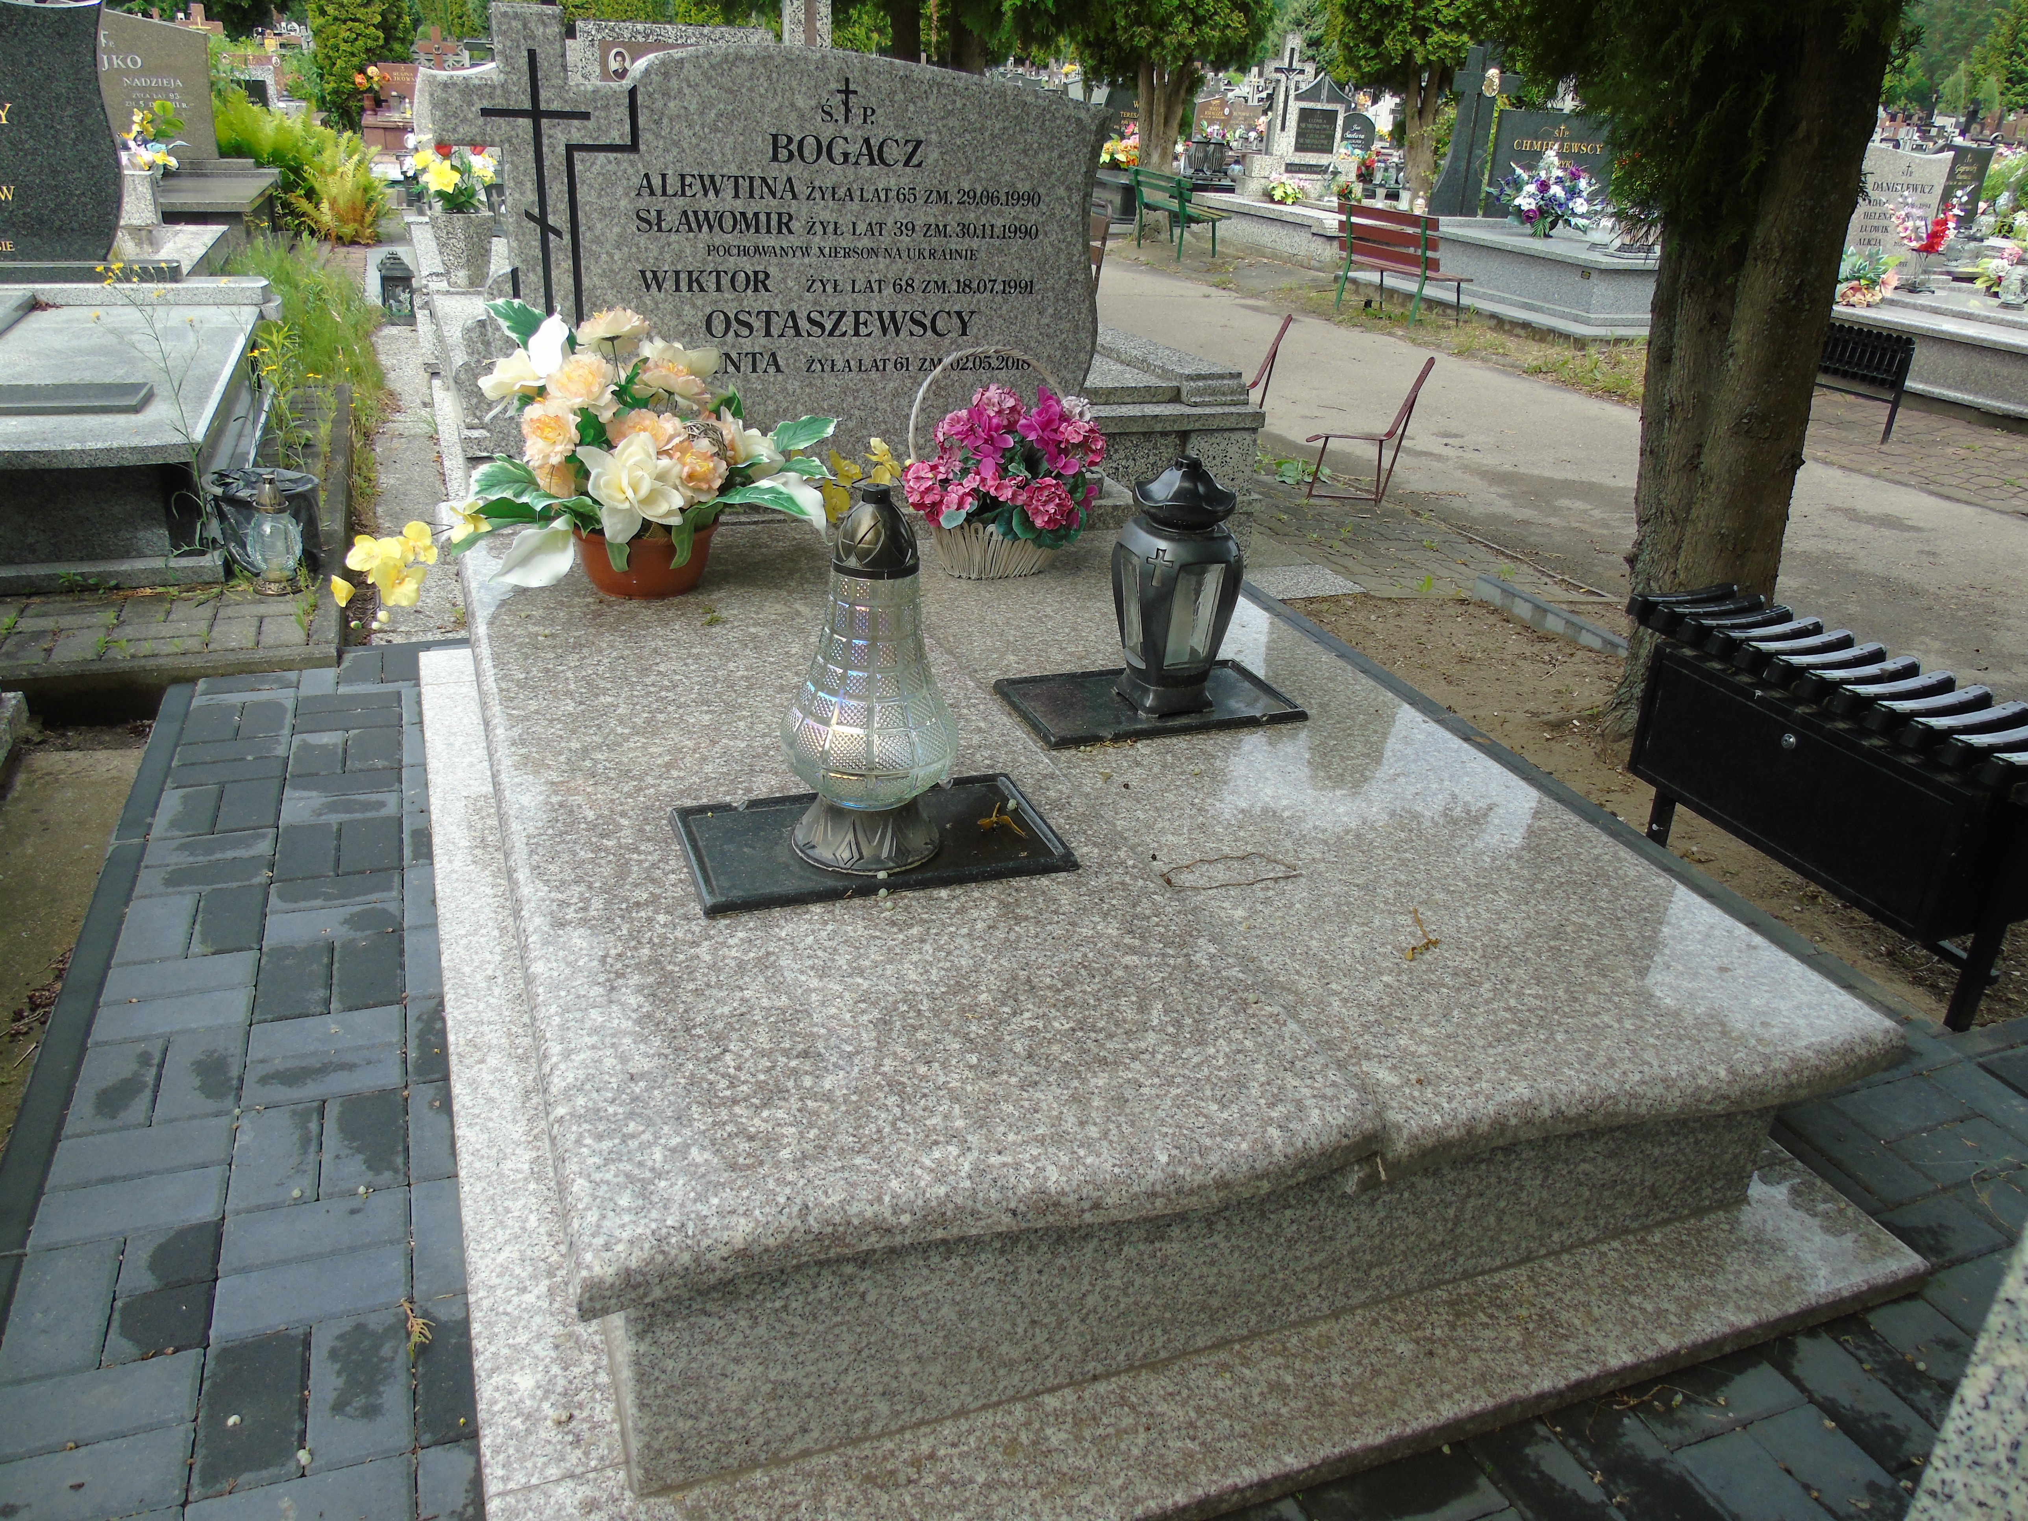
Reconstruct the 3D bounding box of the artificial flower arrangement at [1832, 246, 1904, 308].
[{"bbox_3d":[5.862,-3.338,10.100,0.480,0.420,0.420,-6,27,-20],"label":"artificial flower arrangement"}]

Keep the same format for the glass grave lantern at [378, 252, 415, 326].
[{"bbox_3d":[-2.844,-2.170,6.721,0.170,0.310,0.170,-11,29,-27],"label":"glass grave lantern"}]

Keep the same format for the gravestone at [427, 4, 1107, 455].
[{"bbox_3d":[-0.448,-1.011,3.008,1.360,0.910,0.140,-6,27,-20],"label":"gravestone"}]

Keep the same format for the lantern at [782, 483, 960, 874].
[{"bbox_3d":[-0.181,-0.104,1.787,0.225,0.470,0.225,-6,27,-20],"label":"lantern"}]

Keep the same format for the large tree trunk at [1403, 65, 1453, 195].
[{"bbox_3d":[4.523,-6.888,16.452,0.430,1.750,0.430,-6,25,-20],"label":"large tree trunk"}]

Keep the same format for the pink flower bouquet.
[{"bbox_3d":[-0.031,-0.599,2.928,0.390,0.300,0.330,-6,27,-20],"label":"pink flower bouquet"}]

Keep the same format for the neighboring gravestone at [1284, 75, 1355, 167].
[{"bbox_3d":[3.365,-7.054,16.200,0.750,1.080,0.250,-6,27,-20],"label":"neighboring gravestone"}]

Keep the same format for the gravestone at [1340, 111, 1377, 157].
[{"bbox_3d":[4.170,-7.439,17.739,0.420,0.750,0.080,-6,25,-20],"label":"gravestone"}]

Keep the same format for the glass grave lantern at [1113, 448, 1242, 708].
[{"bbox_3d":[0.260,-0.283,2.354,0.210,0.398,0.210,-6,27,-20],"label":"glass grave lantern"}]

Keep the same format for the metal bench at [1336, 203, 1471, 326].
[{"bbox_3d":[2.689,-3.440,10.142,0.514,0.714,1.008,-6,25,-20],"label":"metal bench"}]

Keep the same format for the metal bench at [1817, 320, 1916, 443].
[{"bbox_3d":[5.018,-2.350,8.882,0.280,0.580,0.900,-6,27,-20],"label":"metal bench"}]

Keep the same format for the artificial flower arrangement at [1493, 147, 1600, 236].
[{"bbox_3d":[4.006,-4.288,11.047,0.620,0.600,0.500,-6,25,-20],"label":"artificial flower arrangement"}]

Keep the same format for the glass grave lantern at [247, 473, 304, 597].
[{"bbox_3d":[-1.742,-0.546,3.466,0.132,0.285,0.132,-6,25,-20],"label":"glass grave lantern"}]

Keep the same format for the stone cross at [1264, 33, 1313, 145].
[{"bbox_3d":[2.579,-6.190,13.709,0.440,1.050,0.150,-6,25,-20],"label":"stone cross"}]

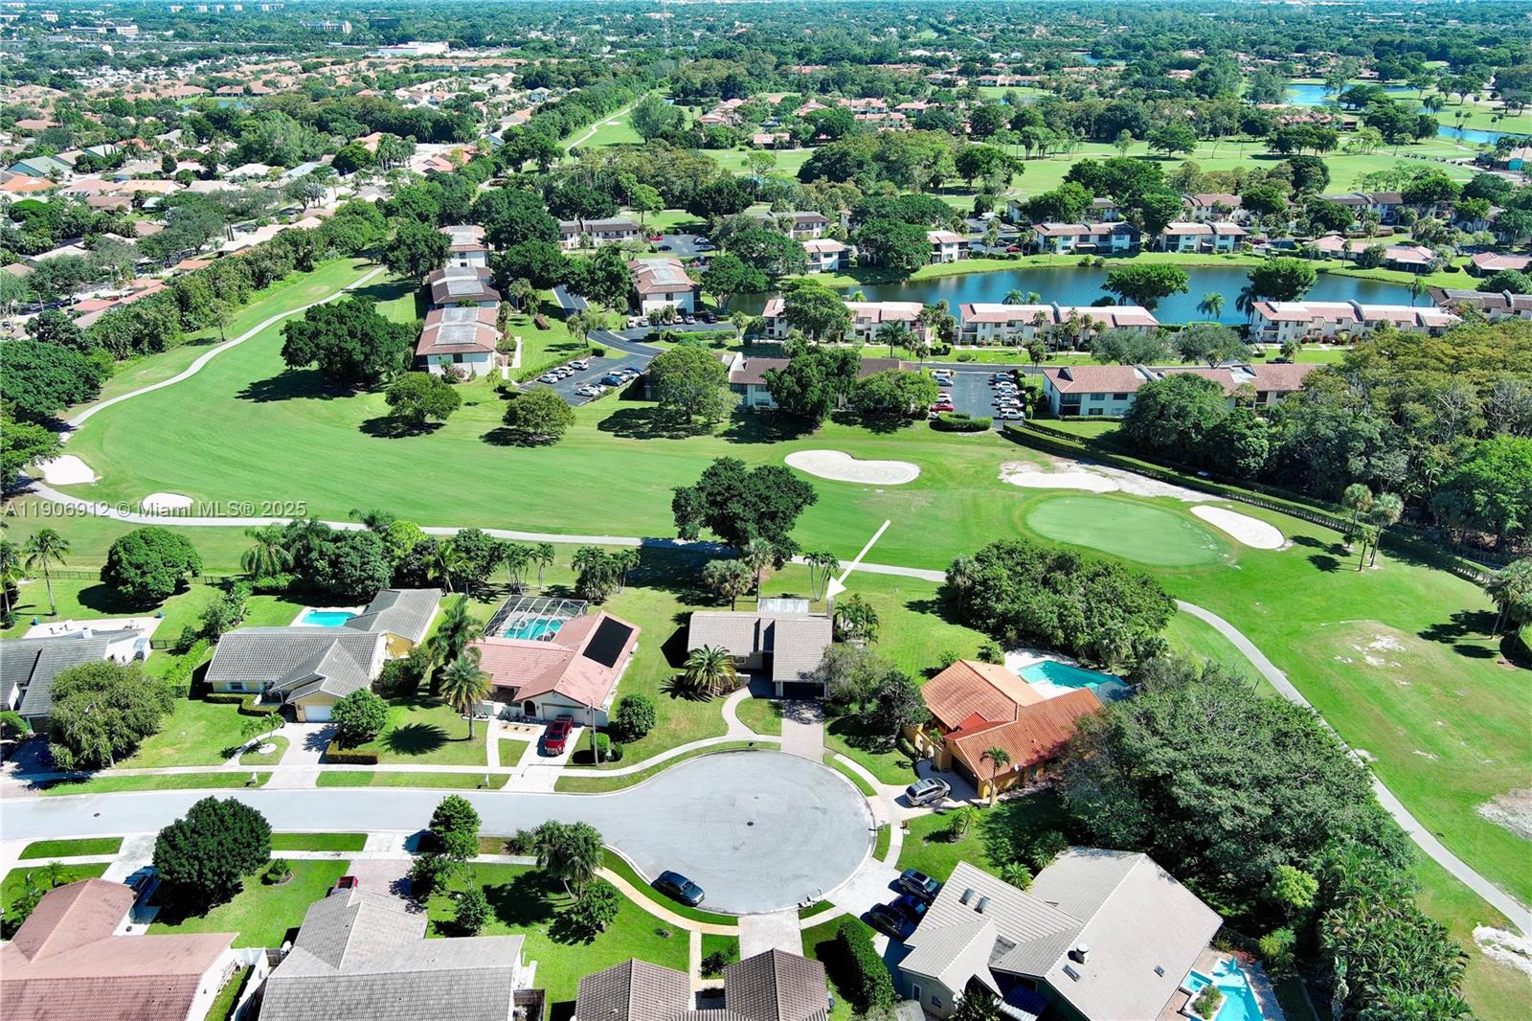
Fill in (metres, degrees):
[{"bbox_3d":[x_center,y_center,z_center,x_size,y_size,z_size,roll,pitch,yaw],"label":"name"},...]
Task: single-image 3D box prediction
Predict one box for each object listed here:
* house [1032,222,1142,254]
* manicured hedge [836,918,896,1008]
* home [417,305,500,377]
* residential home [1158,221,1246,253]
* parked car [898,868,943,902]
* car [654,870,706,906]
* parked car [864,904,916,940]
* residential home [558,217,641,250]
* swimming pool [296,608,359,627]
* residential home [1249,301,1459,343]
[{"bbox_3d":[90.900,-77.774,351.350,26.600,7.000,15.000,0,25,-1],"label":"house"},{"bbox_3d":[8.550,39.201,105.998,2.300,2.350,9.200,-7,26,-15],"label":"manicured hedge"},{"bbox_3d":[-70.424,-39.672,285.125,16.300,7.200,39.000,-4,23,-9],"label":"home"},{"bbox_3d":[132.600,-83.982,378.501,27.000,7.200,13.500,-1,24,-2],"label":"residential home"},{"bbox_3d":[14.700,34.704,113.501,4.600,1.600,1.860,20,30,38],"label":"parked car"},{"bbox_3d":[-8.152,35.530,116.214,4.700,1.430,1.820,16,28,33],"label":"car"},{"bbox_3d":[11.570,36.553,109.289,4.650,1.580,1.850,20,30,38],"label":"parked car"},{"bbox_3d":[-52.000,-85.981,383.083,28.000,7.200,14.000,-3,24,-6],"label":"residential home"},{"bbox_3d":[-57.300,14.719,162.109,7.600,0.900,5.200,-1,25,-2],"label":"swimming pool"},{"bbox_3d":[141.846,-45.502,298.662,43.500,7.300,16.800,3,23,7],"label":"residential home"}]

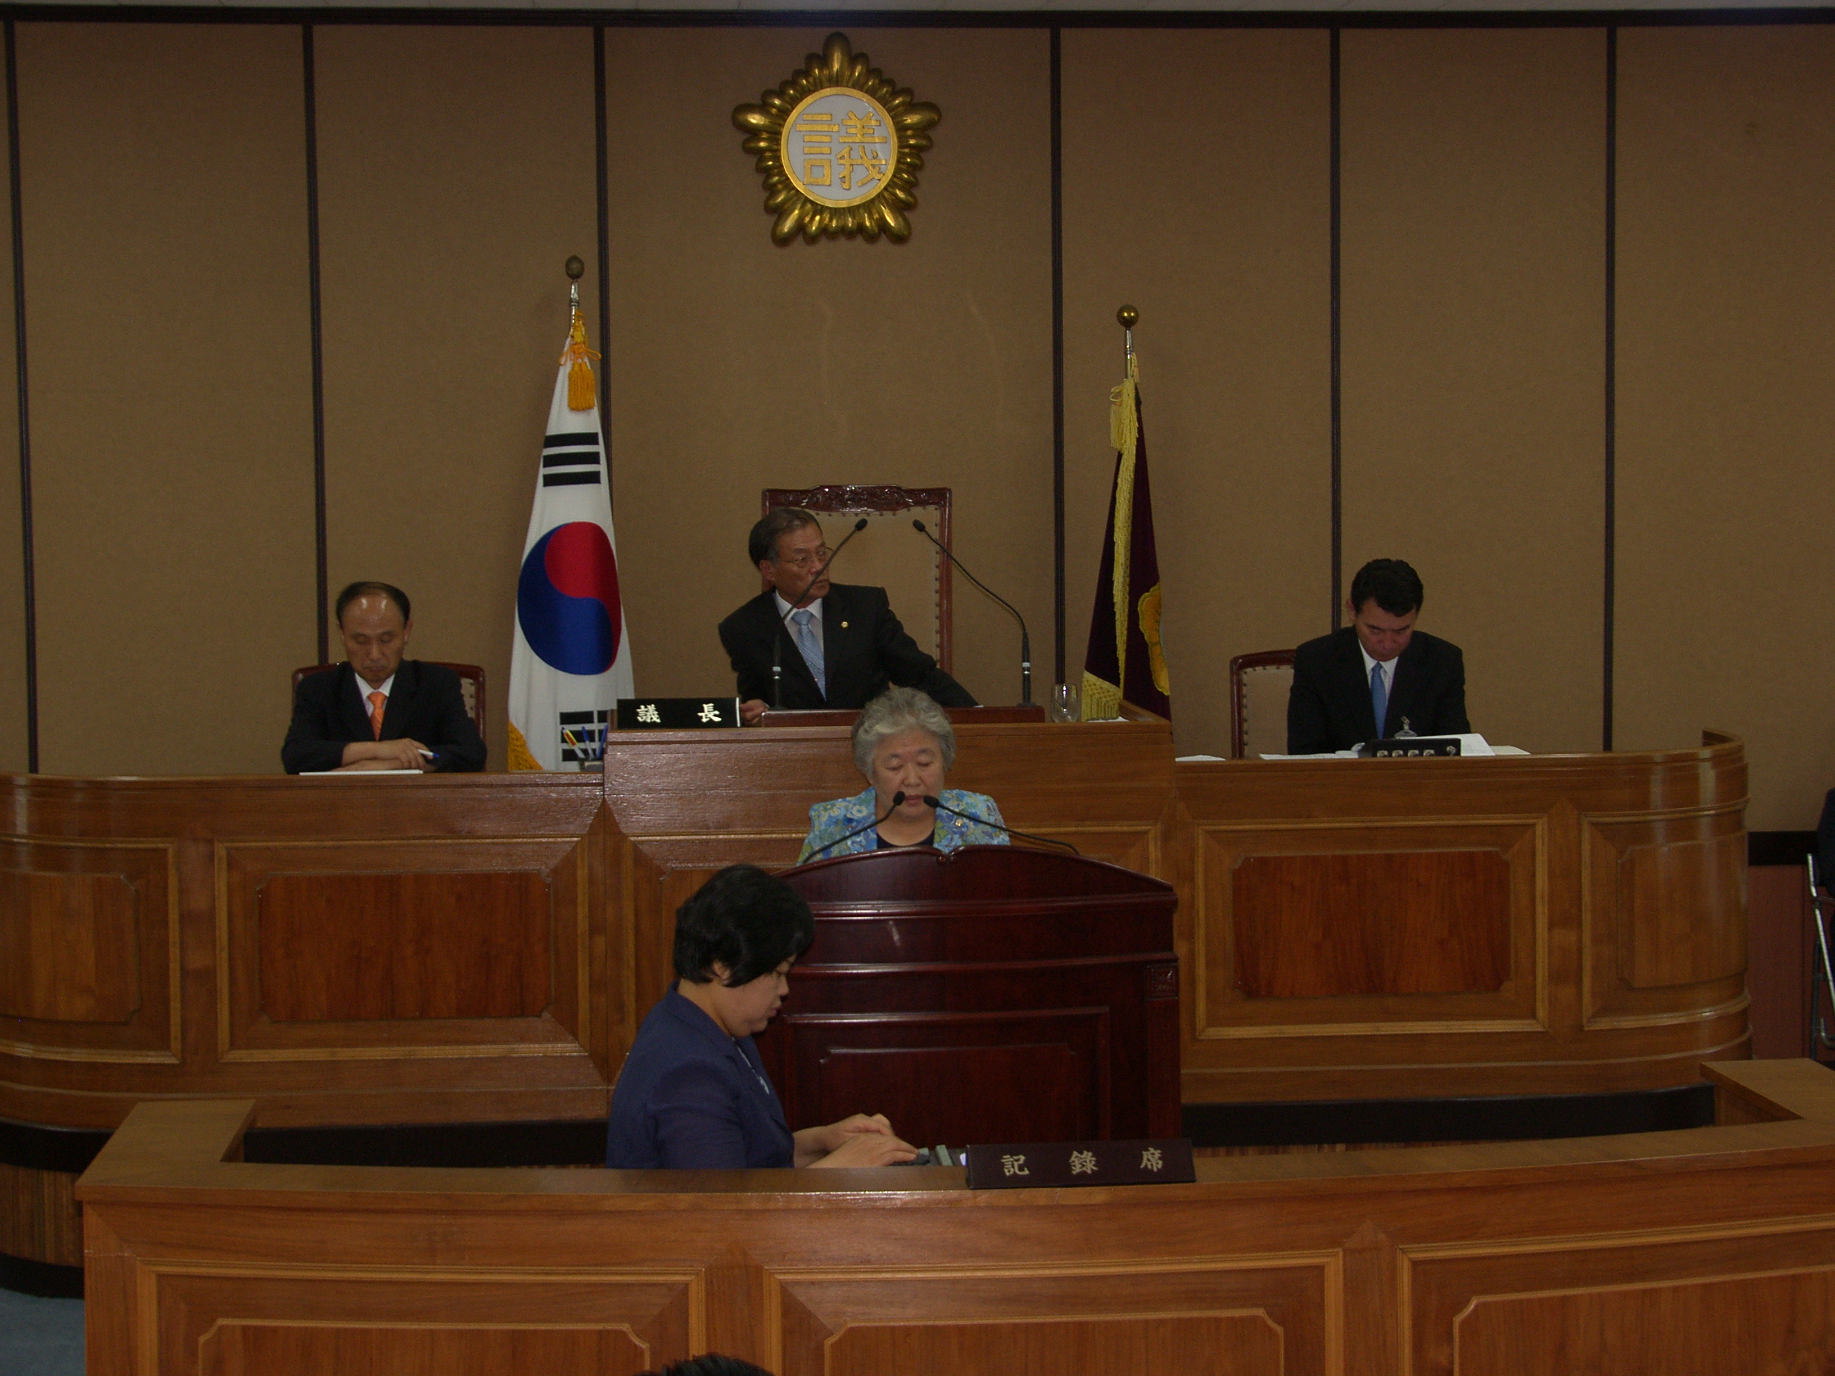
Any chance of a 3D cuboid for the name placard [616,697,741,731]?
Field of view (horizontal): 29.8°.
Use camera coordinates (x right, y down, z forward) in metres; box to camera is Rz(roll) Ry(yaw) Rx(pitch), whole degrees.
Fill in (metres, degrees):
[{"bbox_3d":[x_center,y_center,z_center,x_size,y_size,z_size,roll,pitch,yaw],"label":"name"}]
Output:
[{"bbox_3d":[-0.566,0.061,8.120,0.290,0.075,0.060,-1,3,-2],"label":"name placard"}]

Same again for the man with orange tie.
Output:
[{"bbox_3d":[-1.303,0.382,8.469,0.520,1.280,0.780,-1,3,-4],"label":"man with orange tie"}]

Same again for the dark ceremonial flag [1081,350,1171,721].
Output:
[{"bbox_3d":[0.571,-0.233,9.340,0.290,1.360,0.240,-1,3,-5],"label":"dark ceremonial flag"}]

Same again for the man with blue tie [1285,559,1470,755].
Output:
[{"bbox_3d":[1.193,0.312,8.719,0.500,1.280,0.780,-1,3,-7],"label":"man with blue tie"}]

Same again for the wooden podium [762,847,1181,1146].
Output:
[{"bbox_3d":[0.021,0.860,6.990,0.920,1.140,0.560,-1,3,-9],"label":"wooden podium"}]

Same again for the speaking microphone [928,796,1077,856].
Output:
[{"bbox_3d":[0.170,0.290,6.880,0.340,0.160,0.060,1,4,27],"label":"speaking microphone"}]

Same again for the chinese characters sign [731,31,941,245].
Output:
[{"bbox_3d":[-0.226,-1.537,9.630,0.595,0.600,0.070,-1,3,-5],"label":"chinese characters sign"}]

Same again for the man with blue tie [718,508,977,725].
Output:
[{"bbox_3d":[-0.161,0.216,8.600,0.640,1.320,0.780,-1,3,-7],"label":"man with blue tie"}]

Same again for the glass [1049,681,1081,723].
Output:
[{"bbox_3d":[0.354,0.036,8.270,0.070,0.095,0.070,-1,3,-5],"label":"glass"}]

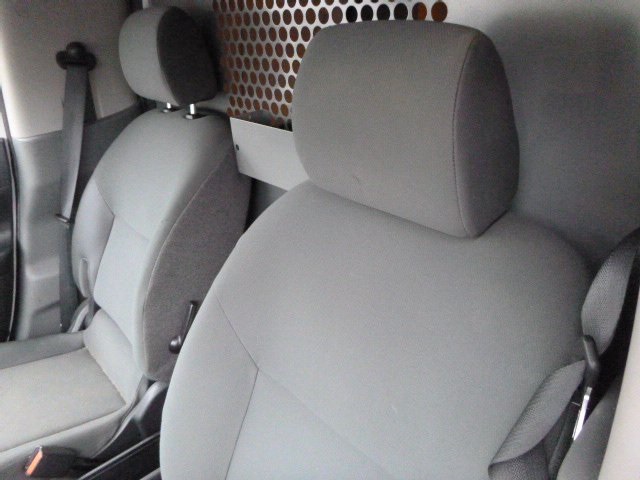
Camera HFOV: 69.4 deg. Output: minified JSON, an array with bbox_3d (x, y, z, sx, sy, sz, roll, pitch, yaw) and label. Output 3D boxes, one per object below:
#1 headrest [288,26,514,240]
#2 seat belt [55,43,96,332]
[{"bbox_3d":[0.074,-0.126,0.503,0.127,0.189,0.246,-20,31,-38],"label":"headrest"},{"bbox_3d":[-0.674,-0.108,1.250,0.095,0.788,0.060,-5,23,-44],"label":"seat belt"}]

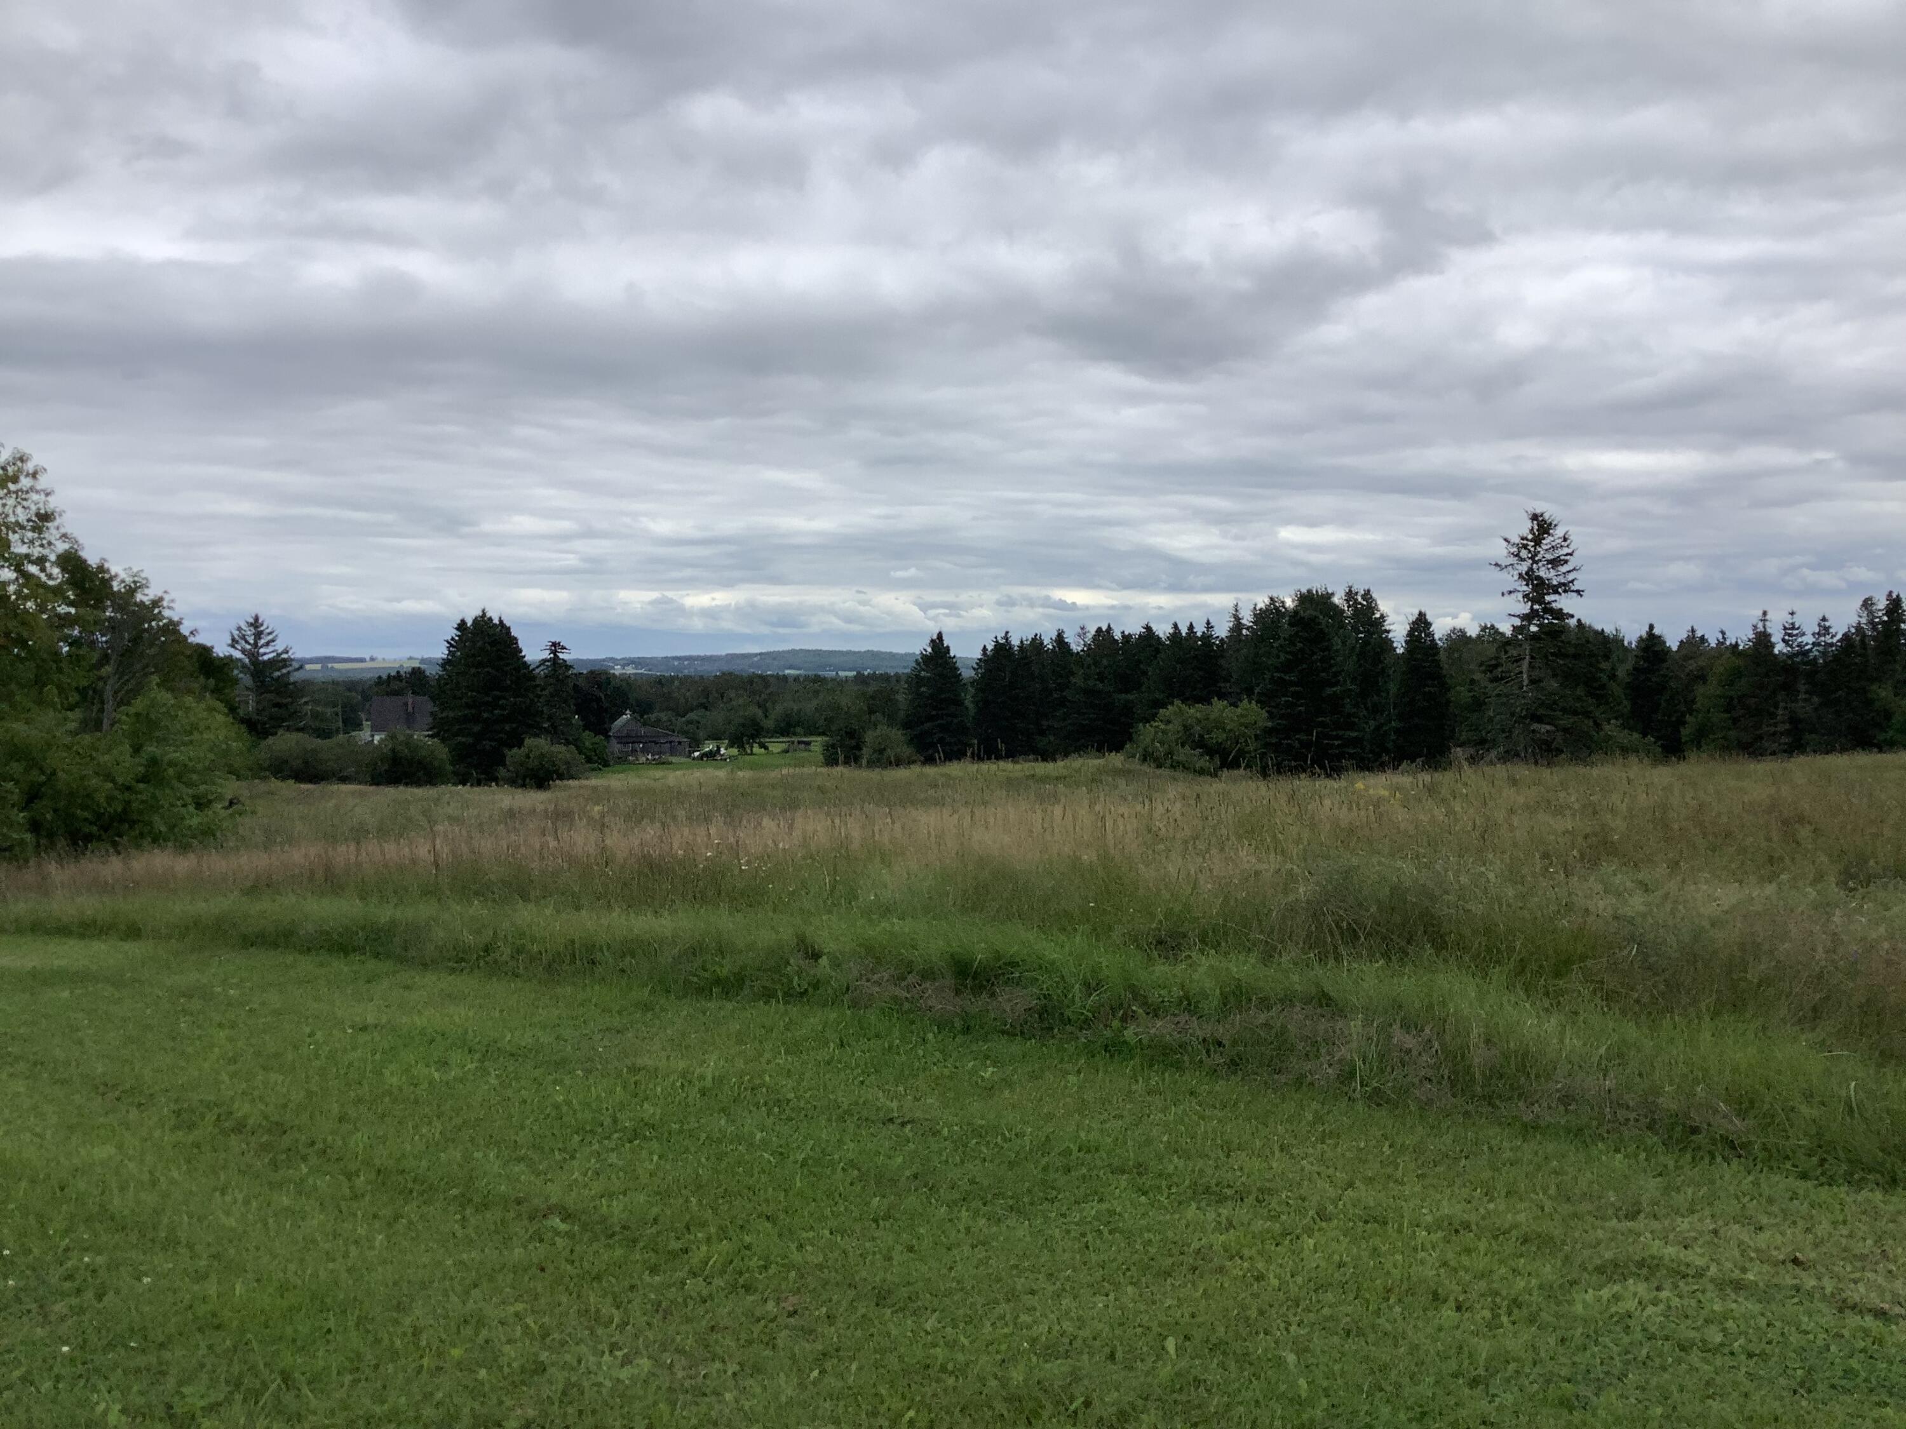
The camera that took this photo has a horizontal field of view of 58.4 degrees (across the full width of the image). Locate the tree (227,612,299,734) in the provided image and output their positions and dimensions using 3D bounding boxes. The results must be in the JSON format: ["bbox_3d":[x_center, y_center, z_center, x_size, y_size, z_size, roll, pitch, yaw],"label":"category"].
[{"bbox_3d":[-43.670,-1.790,108.000,4.520,9.330,4.520,0,2,0],"label":"tree"}]

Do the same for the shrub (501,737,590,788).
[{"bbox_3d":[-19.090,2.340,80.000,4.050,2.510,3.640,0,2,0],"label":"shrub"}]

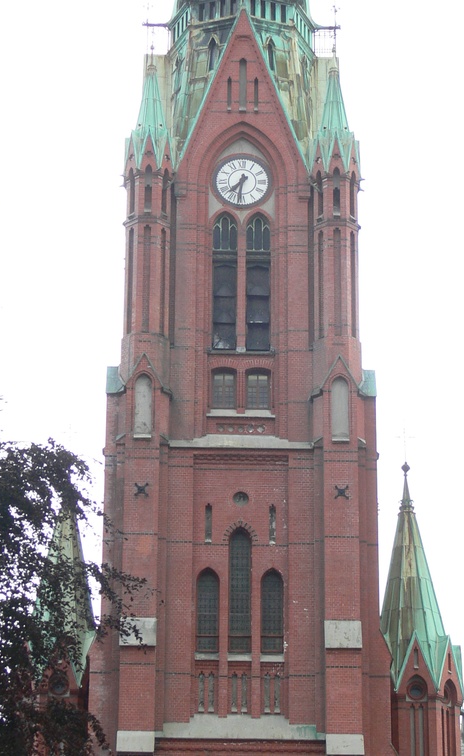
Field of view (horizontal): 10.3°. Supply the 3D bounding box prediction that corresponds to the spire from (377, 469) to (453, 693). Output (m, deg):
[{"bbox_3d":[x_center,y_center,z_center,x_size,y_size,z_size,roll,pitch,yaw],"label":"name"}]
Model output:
[{"bbox_3d":[5.442,6.091,78.639,2.900,7.700,2.900,1,-23,-1],"label":"spire"}]

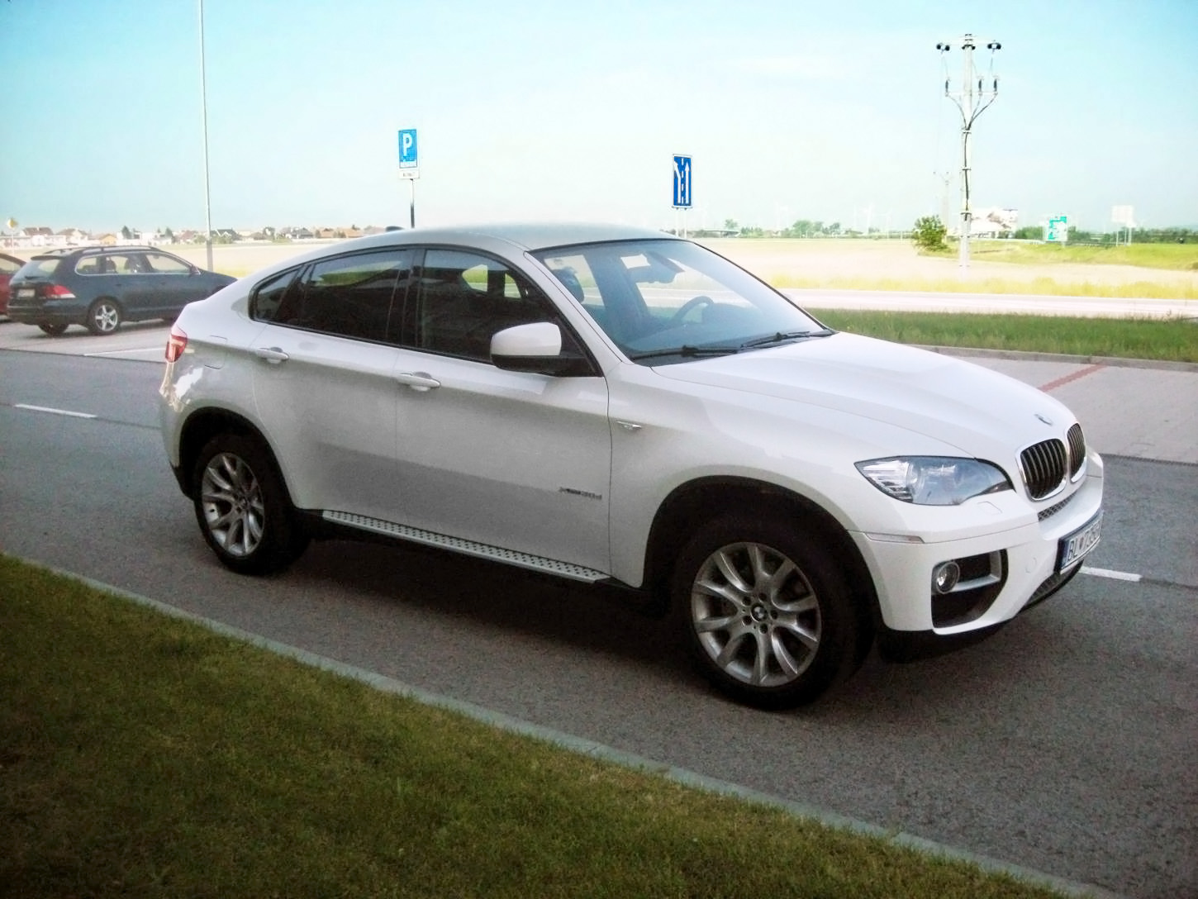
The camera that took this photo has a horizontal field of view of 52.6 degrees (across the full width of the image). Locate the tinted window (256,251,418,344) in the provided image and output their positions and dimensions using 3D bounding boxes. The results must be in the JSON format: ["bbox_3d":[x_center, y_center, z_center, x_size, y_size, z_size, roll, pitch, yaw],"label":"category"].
[{"bbox_3d":[-1.205,-0.716,5.626,1.160,0.460,0.070,7,-10,37],"label":"tinted window"}]

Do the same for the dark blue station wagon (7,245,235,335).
[{"bbox_3d":[-8.605,-2.983,22.404,1.780,1.500,4.540,6,12,33],"label":"dark blue station wagon"}]

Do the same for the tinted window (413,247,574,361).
[{"bbox_3d":[-0.446,-0.602,5.050,1.000,0.490,0.060,7,-10,37],"label":"tinted window"}]

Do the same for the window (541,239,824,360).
[{"bbox_3d":[0.406,-0.680,5.319,0.870,0.110,1.500,43,32,24],"label":"window"}]

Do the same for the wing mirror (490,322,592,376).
[{"bbox_3d":[-0.210,-0.384,4.631,0.270,0.210,0.280,7,13,37],"label":"wing mirror"}]

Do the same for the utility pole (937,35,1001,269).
[{"bbox_3d":[13.922,-11.066,45.244,2.200,8.440,0.700,3,11,16],"label":"utility pole"}]

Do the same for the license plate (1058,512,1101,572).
[{"bbox_3d":[1.778,0.330,4.442,0.020,0.115,0.520,7,13,37],"label":"license plate"}]

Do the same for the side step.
[{"bbox_3d":[-0.618,0.405,5.196,1.650,0.070,0.150,7,13,37],"label":"side step"}]

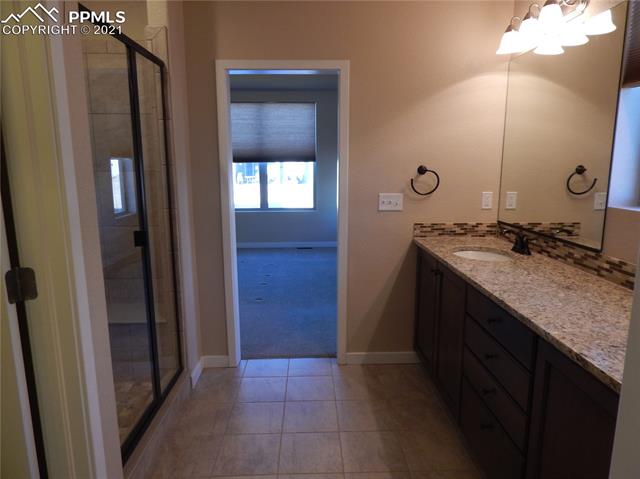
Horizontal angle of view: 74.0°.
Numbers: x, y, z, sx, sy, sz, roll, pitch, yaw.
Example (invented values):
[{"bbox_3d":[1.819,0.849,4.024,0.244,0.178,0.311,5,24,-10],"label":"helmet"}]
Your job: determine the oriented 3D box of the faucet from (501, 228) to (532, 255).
[{"bbox_3d":[1.121,0.007,2.445,0.150,0.135,0.150,0,10,-2],"label":"faucet"}]

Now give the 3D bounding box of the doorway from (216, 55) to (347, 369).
[{"bbox_3d":[-0.231,-0.123,2.920,0.846,2.070,0.140,0,10,-2],"label":"doorway"}]

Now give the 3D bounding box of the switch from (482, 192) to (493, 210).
[{"bbox_3d":[1.136,-0.263,2.876,0.067,0.111,0.009,0,10,-2],"label":"switch"}]

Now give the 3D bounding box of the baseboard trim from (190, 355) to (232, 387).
[{"bbox_3d":[-0.742,0.895,2.889,0.192,0.083,0.280,0,10,-2],"label":"baseboard trim"}]

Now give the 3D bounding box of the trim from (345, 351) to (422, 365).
[{"bbox_3d":[0.461,0.859,3.051,0.531,0.091,0.014,0,10,-2],"label":"trim"}]

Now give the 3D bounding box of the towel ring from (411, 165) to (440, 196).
[{"bbox_3d":[0.696,-0.391,2.812,0.186,0.191,0.065,0,10,-2],"label":"towel ring"}]

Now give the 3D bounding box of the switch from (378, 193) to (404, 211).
[{"bbox_3d":[0.482,-0.251,2.859,0.164,0.115,0.010,0,10,-2],"label":"switch"}]

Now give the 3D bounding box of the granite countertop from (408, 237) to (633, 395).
[{"bbox_3d":[0.967,0.197,1.839,0.587,0.030,2.200,0,10,-2],"label":"granite countertop"}]

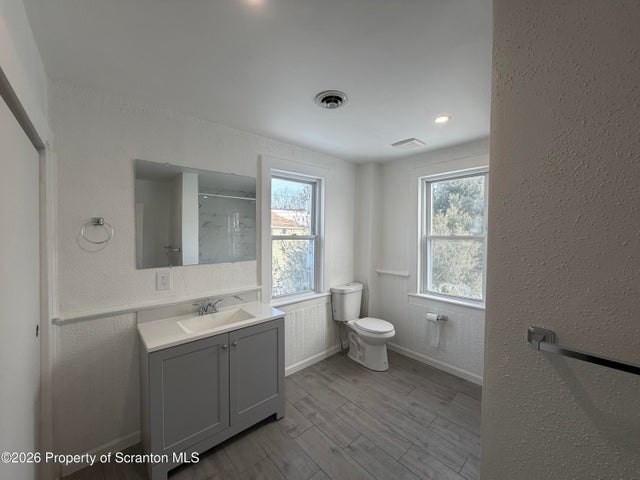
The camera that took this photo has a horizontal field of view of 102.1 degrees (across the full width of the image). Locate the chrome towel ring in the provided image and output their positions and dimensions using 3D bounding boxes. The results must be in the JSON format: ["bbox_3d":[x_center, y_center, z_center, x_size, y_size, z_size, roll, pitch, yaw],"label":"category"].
[{"bbox_3d":[-1.404,-0.059,1.634,0.152,0.167,0.071,-2,3,-41],"label":"chrome towel ring"}]

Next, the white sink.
[{"bbox_3d":[-0.750,0.645,1.904,0.477,0.125,0.291,-2,3,-41],"label":"white sink"}]

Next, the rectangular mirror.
[{"bbox_3d":[-0.928,-0.185,2.087,0.910,0.759,0.014,-2,3,-41],"label":"rectangular mirror"}]

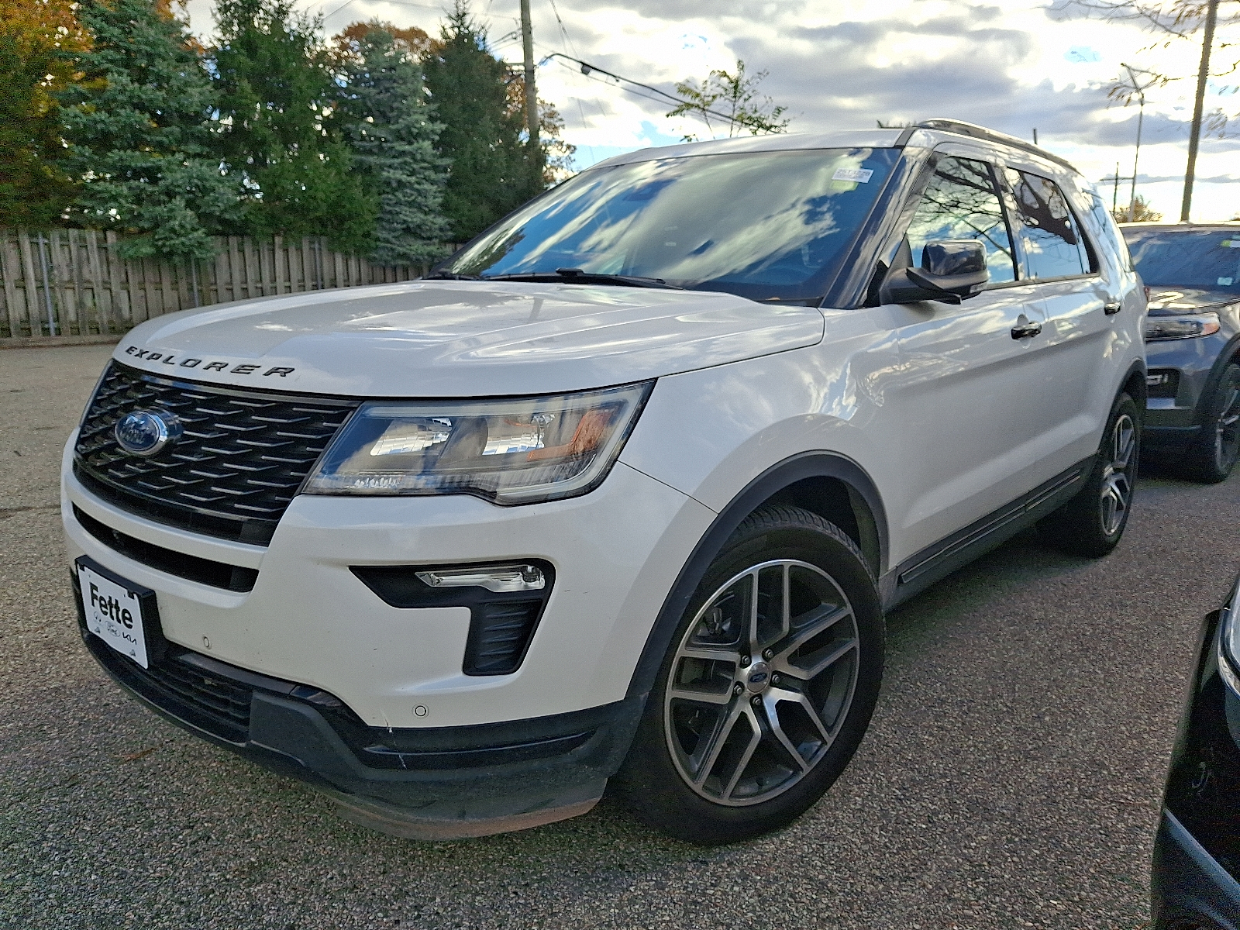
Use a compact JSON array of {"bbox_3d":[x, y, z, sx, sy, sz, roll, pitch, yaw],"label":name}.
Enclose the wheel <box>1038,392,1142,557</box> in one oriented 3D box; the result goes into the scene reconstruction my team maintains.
[{"bbox_3d":[2.162,0.031,4.098,0.260,0.760,0.760,9,14,41],"label":"wheel"}]

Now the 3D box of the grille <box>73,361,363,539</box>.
[{"bbox_3d":[-0.923,-0.046,1.841,1.130,0.270,0.200,9,14,41],"label":"grille"}]

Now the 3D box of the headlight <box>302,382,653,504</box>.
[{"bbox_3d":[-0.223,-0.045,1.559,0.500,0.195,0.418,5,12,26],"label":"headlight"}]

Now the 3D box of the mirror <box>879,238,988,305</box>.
[{"bbox_3d":[0.781,-0.465,2.176,0.260,0.170,0.210,9,14,41],"label":"mirror"}]

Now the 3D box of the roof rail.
[{"bbox_3d":[1.525,-1.231,3.477,0.070,0.120,1.800,9,14,41],"label":"roof rail"}]

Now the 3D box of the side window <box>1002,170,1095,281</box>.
[{"bbox_3d":[1.554,-0.875,3.289,0.060,0.427,0.840,-19,-4,43],"label":"side window"}]

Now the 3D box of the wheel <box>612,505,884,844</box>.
[{"bbox_3d":[0.257,0.443,1.997,0.760,0.760,0.260,-7,13,-31],"label":"wheel"}]

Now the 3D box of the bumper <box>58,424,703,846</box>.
[{"bbox_3d":[-0.768,0.250,2.072,1.950,0.690,0.700,9,14,41],"label":"bumper"}]

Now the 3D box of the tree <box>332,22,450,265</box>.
[{"bbox_3d":[-5.376,-6.729,20.751,2.900,6.640,2.900,-3,11,-14],"label":"tree"}]

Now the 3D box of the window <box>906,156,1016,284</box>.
[{"bbox_3d":[0.985,-0.741,2.659,0.060,0.437,0.920,-18,-4,43],"label":"window"}]

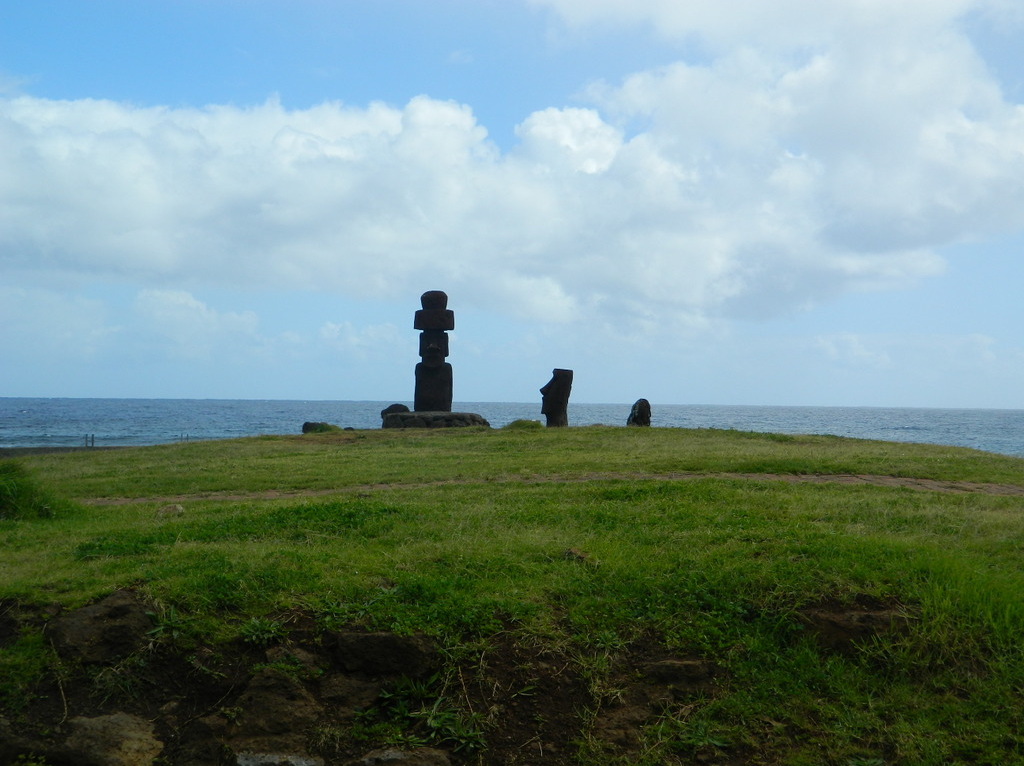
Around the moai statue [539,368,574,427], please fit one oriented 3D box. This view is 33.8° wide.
[{"bbox_3d":[1.583,0.534,60.000,1.140,2.120,0.900,1,-1,-6],"label":"moai statue"}]

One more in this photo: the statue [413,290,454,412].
[{"bbox_3d":[-2.775,-1.139,60.000,1.420,4.300,1.300,1,-1,1],"label":"statue"}]

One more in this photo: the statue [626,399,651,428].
[{"bbox_3d":[4.519,1.067,60.000,0.850,1.080,0.800,0,-1,27],"label":"statue"}]

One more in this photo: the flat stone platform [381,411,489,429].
[{"bbox_3d":[-2.704,1.352,60.000,3.800,0.650,3.000,1,-1,1],"label":"flat stone platform"}]

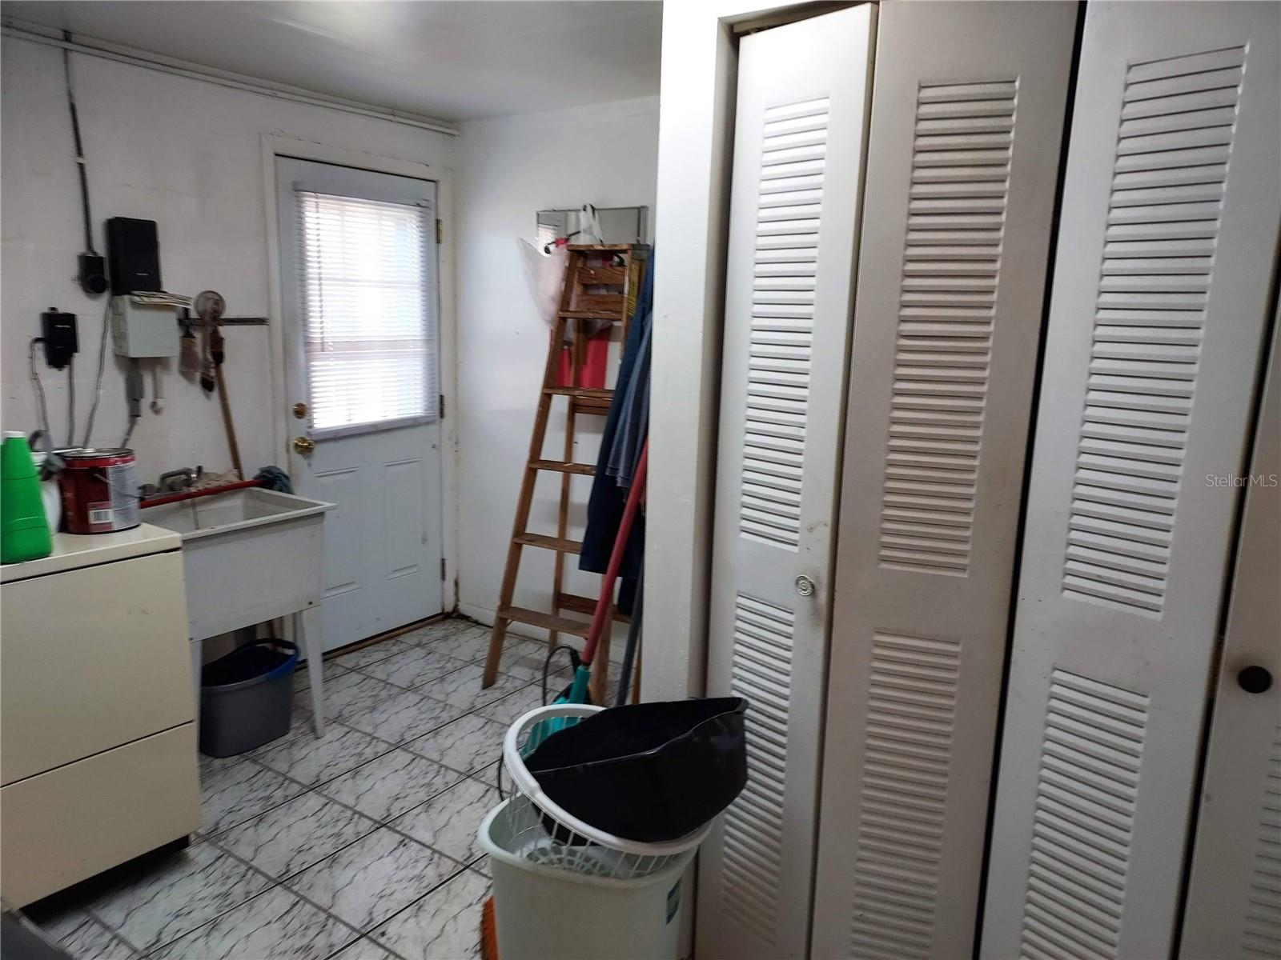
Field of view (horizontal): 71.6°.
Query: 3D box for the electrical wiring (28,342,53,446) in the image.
[{"bbox_3d":[-1.861,-0.265,2.753,0.030,0.350,0.075,8,12,33],"label":"electrical wiring"}]

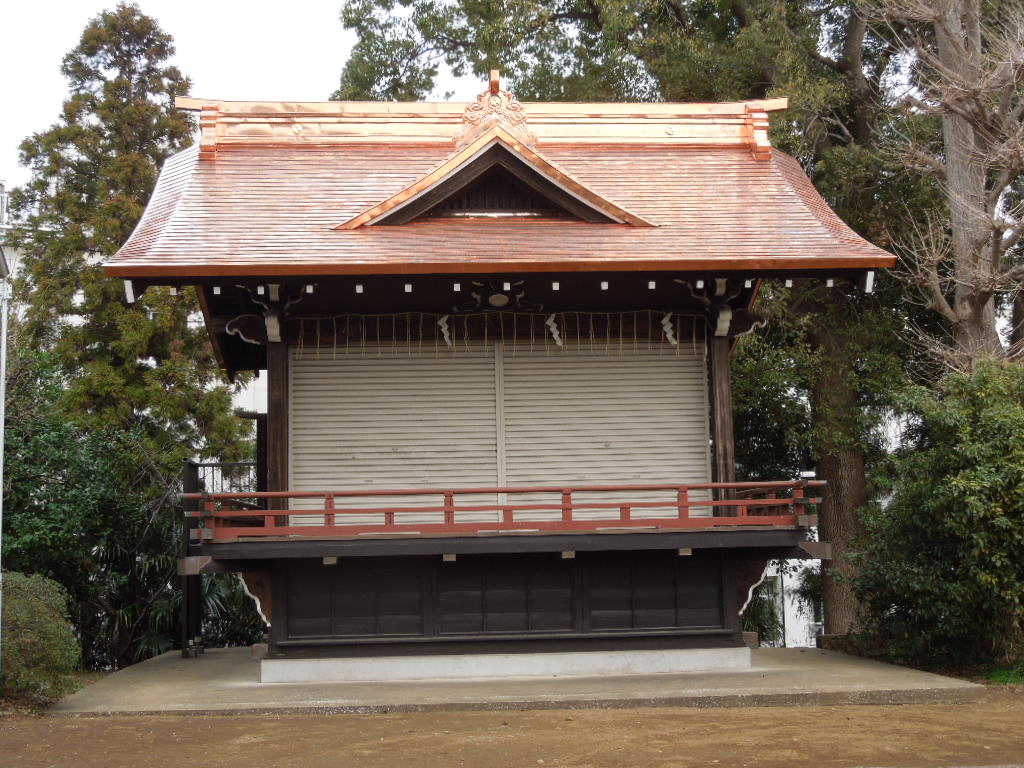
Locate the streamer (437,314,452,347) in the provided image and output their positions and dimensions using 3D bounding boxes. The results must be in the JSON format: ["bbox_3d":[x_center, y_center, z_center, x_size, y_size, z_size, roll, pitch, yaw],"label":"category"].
[{"bbox_3d":[-0.762,-0.603,14.391,0.156,0.359,0.047,-1,-7,-4],"label":"streamer"}]

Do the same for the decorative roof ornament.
[{"bbox_3d":[-0.178,-3.167,14.572,0.838,0.804,0.429,-1,-7,-4],"label":"decorative roof ornament"}]

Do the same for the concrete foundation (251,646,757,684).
[{"bbox_3d":[-0.219,3.386,16.364,5.313,0.234,5.226,-1,-7,-4],"label":"concrete foundation"}]

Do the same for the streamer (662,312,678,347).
[{"bbox_3d":[1.806,-0.623,14.584,0.177,0.385,0.047,-1,-7,-4],"label":"streamer"}]

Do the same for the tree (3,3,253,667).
[{"bbox_3d":[-5.780,-1.127,19.782,3.685,10.448,3.685,-1,-7,-4],"label":"tree"}]

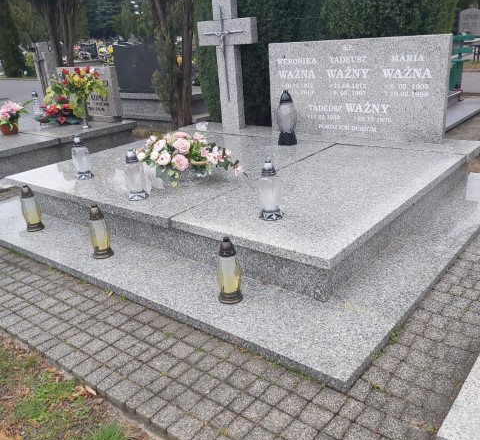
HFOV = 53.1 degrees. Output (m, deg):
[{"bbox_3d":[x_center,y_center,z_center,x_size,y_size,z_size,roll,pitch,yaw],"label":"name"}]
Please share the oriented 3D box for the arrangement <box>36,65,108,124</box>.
[{"bbox_3d":[-2.062,-1.528,5.872,0.737,0.718,0.446,13,27,37],"label":"arrangement"}]

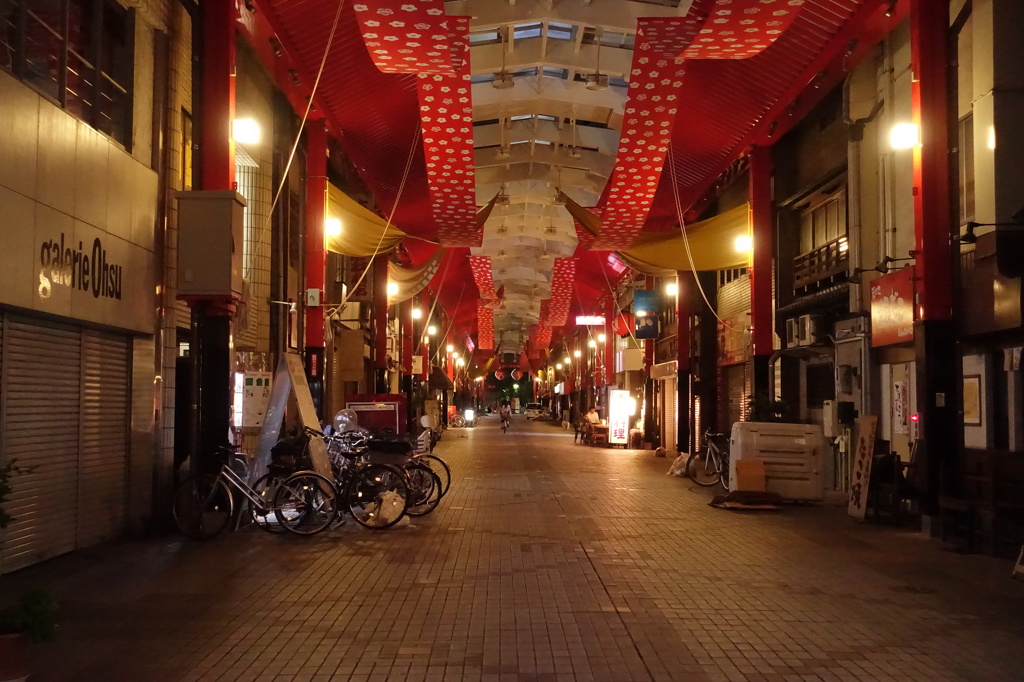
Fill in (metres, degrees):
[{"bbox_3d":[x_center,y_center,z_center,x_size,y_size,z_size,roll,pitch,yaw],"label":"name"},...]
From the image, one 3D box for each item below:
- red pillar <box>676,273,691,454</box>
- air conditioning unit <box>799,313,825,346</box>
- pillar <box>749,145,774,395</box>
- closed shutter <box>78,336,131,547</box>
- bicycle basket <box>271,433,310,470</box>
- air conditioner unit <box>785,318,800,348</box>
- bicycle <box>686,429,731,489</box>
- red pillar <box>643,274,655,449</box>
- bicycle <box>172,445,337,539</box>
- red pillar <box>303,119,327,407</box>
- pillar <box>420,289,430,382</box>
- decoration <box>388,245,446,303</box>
[{"bbox_3d":[4.489,0.164,31.132,0.310,5.600,0.340,0,-3,0],"label":"red pillar"},{"bbox_3d":[5.140,-0.148,20.431,0.280,0.550,0.770,0,-3,0],"label":"air conditioning unit"},{"bbox_3d":[4.399,-0.460,21.045,0.360,5.950,0.360,0,-3,0],"label":"pillar"},{"bbox_3d":[-4.216,0.985,12.390,0.100,2.200,1.500,0,-3,0],"label":"closed shutter"},{"bbox_3d":[-2.470,1.218,13.255,0.320,0.340,0.370,2,-3,-25],"label":"bicycle basket"},{"bbox_3d":[5.090,-0.123,21.200,0.280,0.550,0.720,0,-3,0],"label":"air conditioner unit"},{"bbox_3d":[3.454,1.994,19.875,0.550,1.000,1.650,1,-3,-19],"label":"bicycle"},{"bbox_3d":[4.299,0.378,37.251,0.340,5.800,0.340,0,-3,0],"label":"red pillar"},{"bbox_3d":[-2.760,1.616,12.784,1.800,1.000,0.570,2,-3,-25],"label":"bicycle"},{"bbox_3d":[-3.283,-0.526,19.952,0.310,6.000,0.340,0,-3,0],"label":"red pillar"},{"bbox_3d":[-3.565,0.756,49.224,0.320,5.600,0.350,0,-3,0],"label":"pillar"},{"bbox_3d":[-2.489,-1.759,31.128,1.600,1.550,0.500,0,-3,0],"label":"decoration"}]

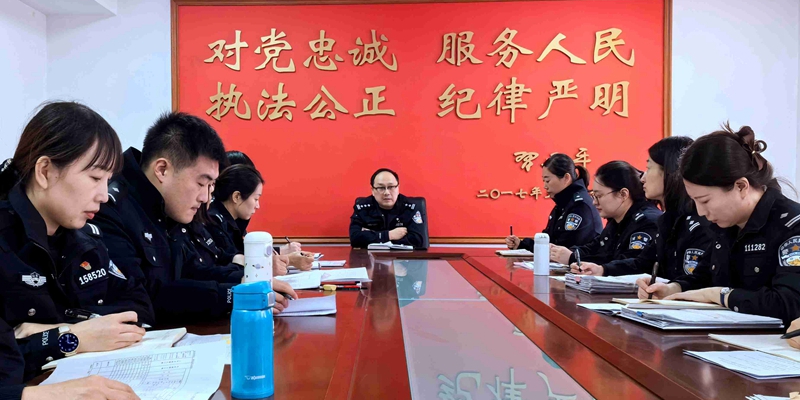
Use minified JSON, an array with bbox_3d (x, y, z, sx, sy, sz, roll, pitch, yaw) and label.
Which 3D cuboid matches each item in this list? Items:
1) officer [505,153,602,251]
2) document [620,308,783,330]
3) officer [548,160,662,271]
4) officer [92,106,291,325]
[{"bbox_3d":[0.935,0.395,3.580,0.620,1.320,0.500,0,0,-5],"label":"officer"},{"bbox_3d":[0.757,0.290,1.576,0.303,0.027,0.215,0,0,-5],"label":"document"},{"bbox_3d":[1.000,0.430,2.900,0.620,1.260,0.500,0,0,-5],"label":"officer"},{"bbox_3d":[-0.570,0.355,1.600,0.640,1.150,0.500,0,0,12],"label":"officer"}]

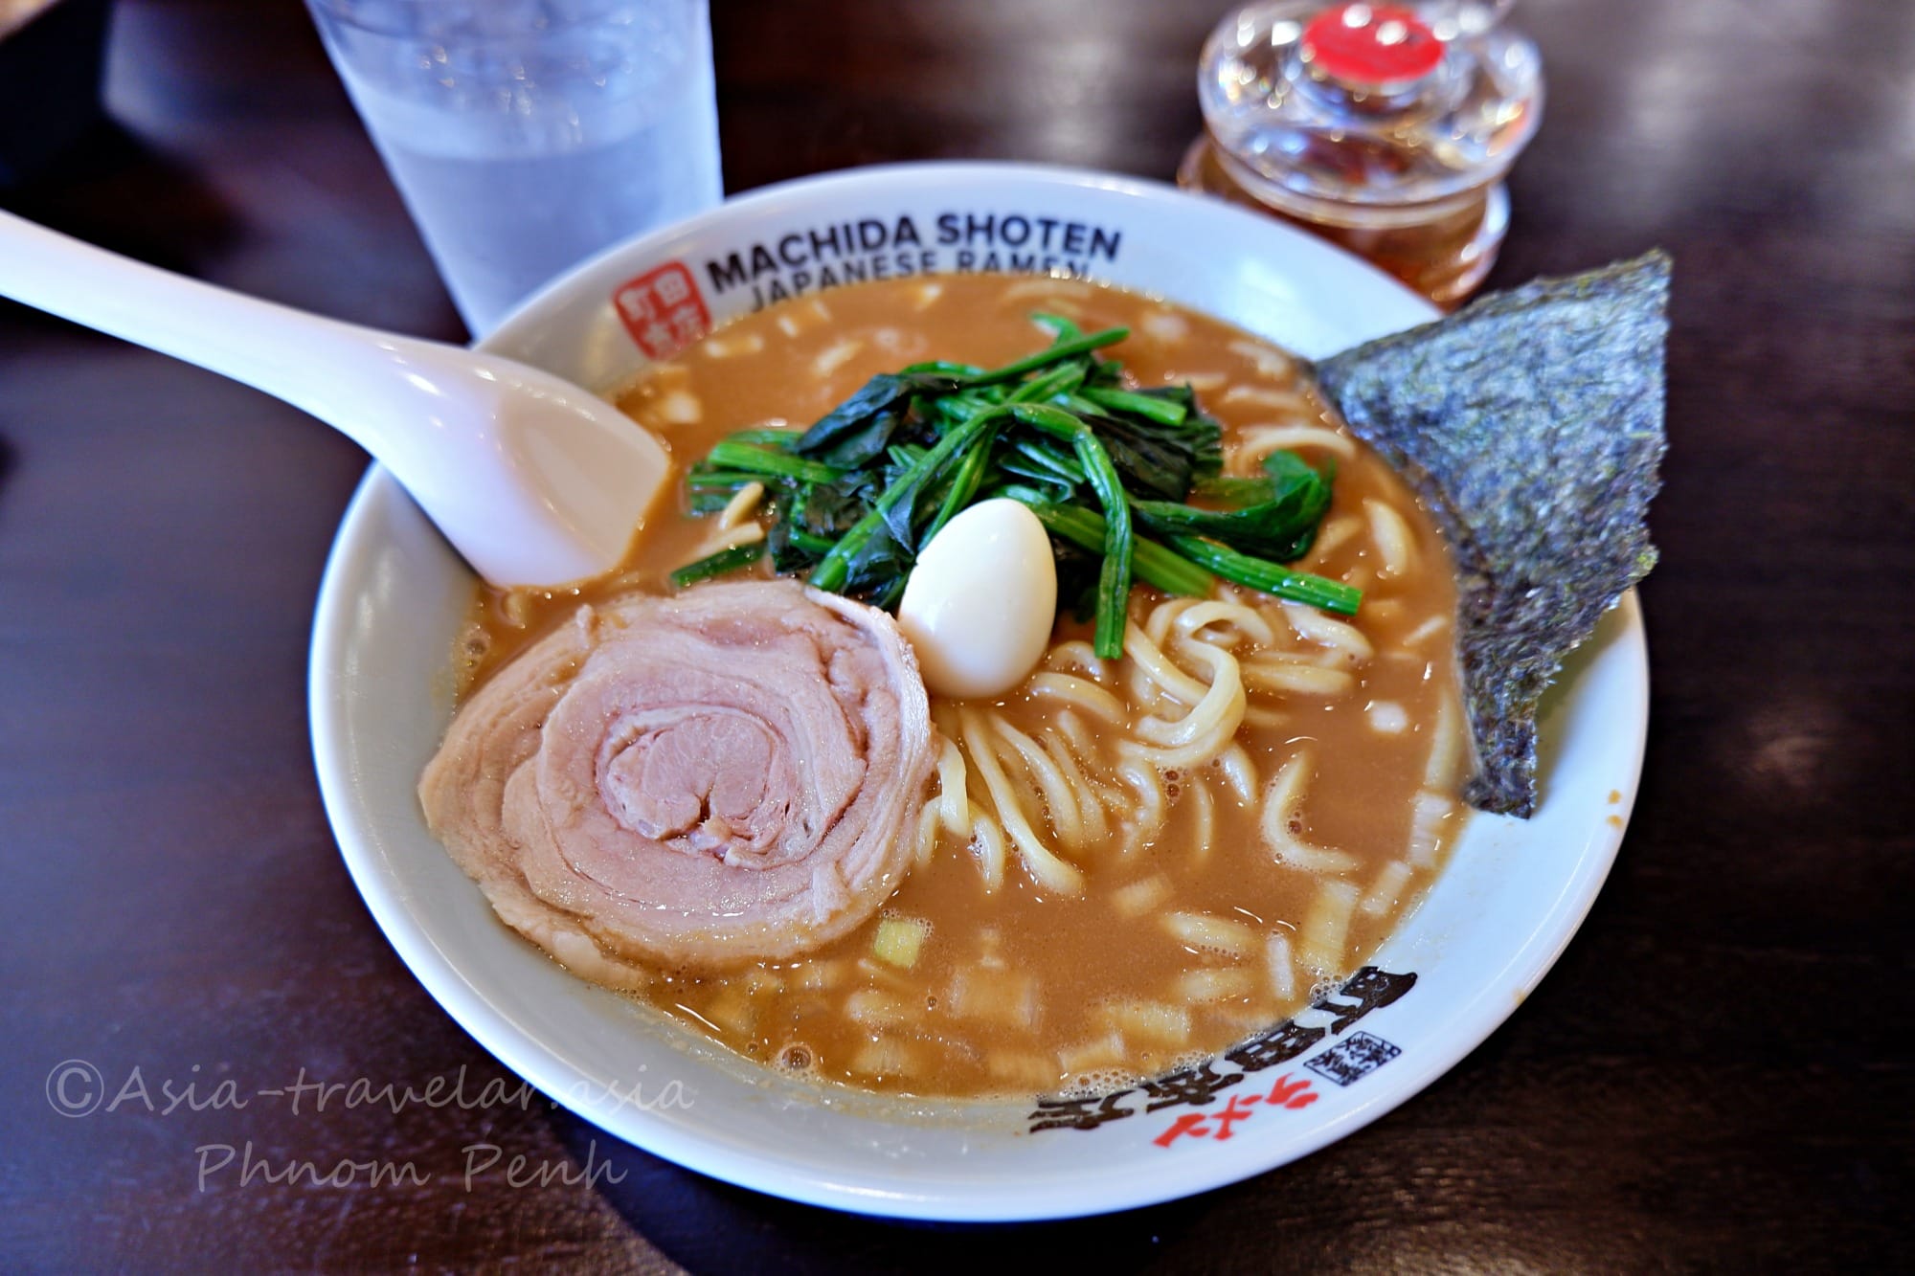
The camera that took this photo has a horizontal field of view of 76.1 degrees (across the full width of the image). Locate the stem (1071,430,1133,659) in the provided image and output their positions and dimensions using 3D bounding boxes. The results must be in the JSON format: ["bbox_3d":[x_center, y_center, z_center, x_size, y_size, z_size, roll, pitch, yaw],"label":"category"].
[{"bbox_3d":[0.024,-0.016,0.202,0.009,0.008,0.039,-4,75,-1],"label":"stem"}]

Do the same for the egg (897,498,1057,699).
[{"bbox_3d":[0.004,-0.006,0.200,0.025,0.025,0.034,17,84,0],"label":"egg"}]

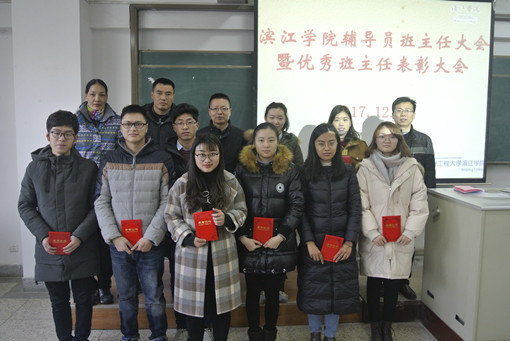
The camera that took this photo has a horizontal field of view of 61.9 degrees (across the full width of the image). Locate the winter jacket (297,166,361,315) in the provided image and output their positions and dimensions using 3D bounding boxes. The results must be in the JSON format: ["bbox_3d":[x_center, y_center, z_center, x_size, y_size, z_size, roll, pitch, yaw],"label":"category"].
[{"bbox_3d":[0.523,0.478,3.026,0.450,1.008,0.340,1,5,5],"label":"winter jacket"}]

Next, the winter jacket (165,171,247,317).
[{"bbox_3d":[-0.341,0.481,2.927,0.560,0.952,0.380,0,5,-3],"label":"winter jacket"}]

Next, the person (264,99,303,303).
[{"bbox_3d":[0.183,0.253,3.460,0.460,1.612,0.320,1,5,1],"label":"person"}]

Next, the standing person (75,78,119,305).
[{"bbox_3d":[-1.260,0.162,3.424,0.480,1.773,0.320,0,5,-11],"label":"standing person"}]

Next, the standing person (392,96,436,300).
[{"bbox_3d":[1.249,0.231,3.528,0.480,1.664,0.320,1,5,6],"label":"standing person"}]

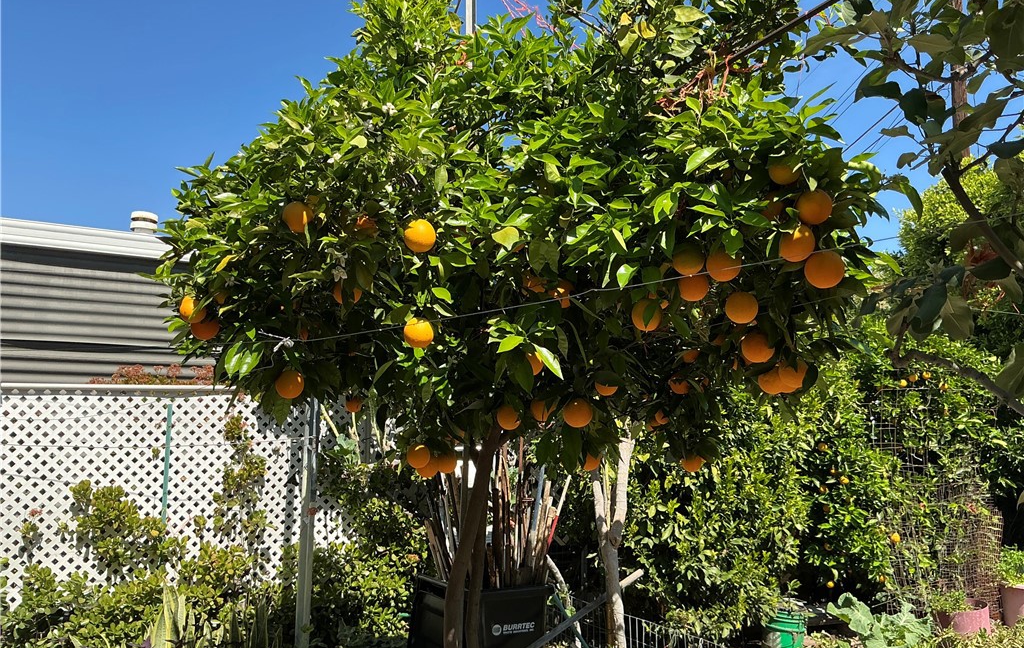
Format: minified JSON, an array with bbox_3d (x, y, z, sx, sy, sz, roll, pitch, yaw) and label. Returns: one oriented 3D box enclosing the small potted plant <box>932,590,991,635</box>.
[{"bbox_3d":[3.473,2.245,6.400,0.470,0.400,0.430,0,-6,0],"label":"small potted plant"}]

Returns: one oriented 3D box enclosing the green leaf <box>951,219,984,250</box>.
[{"bbox_3d":[0.823,-0.159,1.500,0.050,0.075,0.015,39,-14,35],"label":"green leaf"}]

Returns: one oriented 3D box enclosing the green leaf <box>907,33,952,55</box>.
[{"bbox_3d":[0.731,-0.491,1.450,0.080,0.038,0.035,0,-6,0],"label":"green leaf"}]

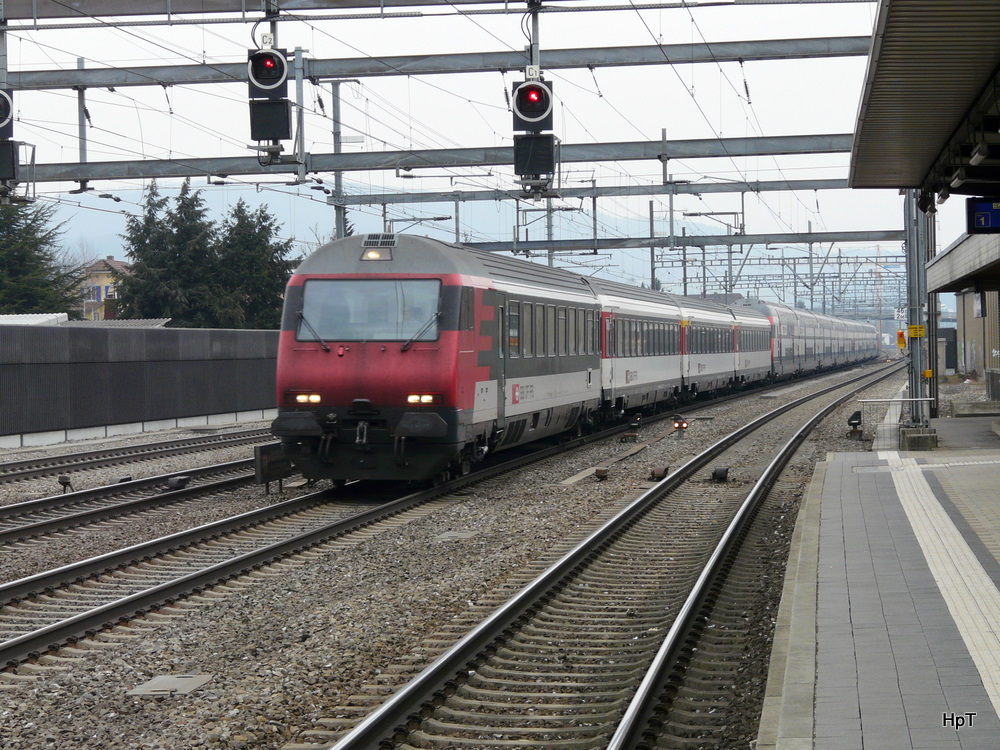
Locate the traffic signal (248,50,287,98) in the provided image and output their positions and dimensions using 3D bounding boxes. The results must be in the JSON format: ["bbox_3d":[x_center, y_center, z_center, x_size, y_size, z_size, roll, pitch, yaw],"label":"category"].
[{"bbox_3d":[-3.782,-4.915,47.600,0.640,0.790,0.360,-1,1,7],"label":"traffic signal"}]

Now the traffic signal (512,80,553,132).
[{"bbox_3d":[0.535,-4.348,47.200,0.640,0.790,0.360,-1,1,7],"label":"traffic signal"}]

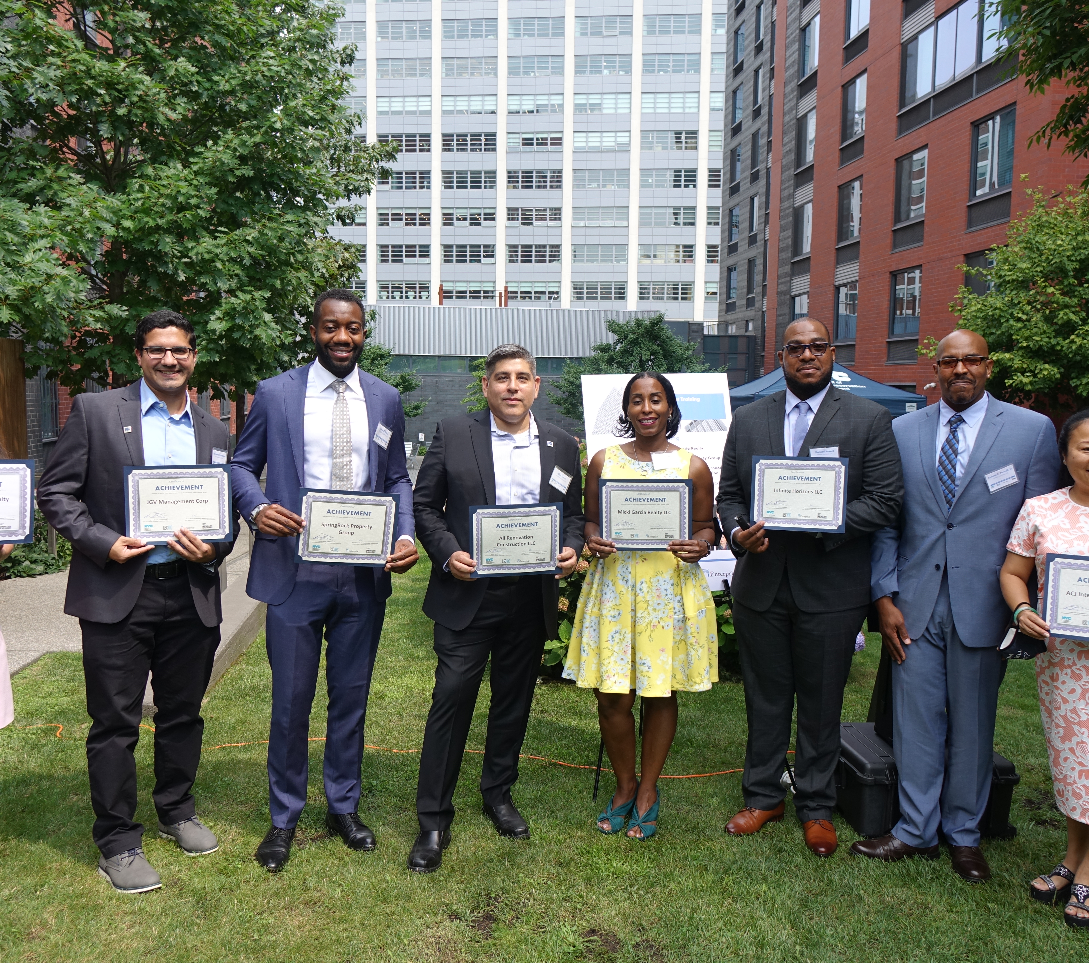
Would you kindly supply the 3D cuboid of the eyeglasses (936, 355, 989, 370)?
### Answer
[{"bbox_3d":[1.335,-0.376,3.060,0.147,0.040,0.145,-1,5,28],"label":"eyeglasses"}]

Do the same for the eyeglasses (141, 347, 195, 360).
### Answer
[{"bbox_3d":[-1.204,-0.408,3.084,0.144,0.042,0.142,-1,5,-20],"label":"eyeglasses"}]

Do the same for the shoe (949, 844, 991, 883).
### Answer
[{"bbox_3d":[1.432,1.239,3.277,0.110,0.110,0.300,2,5,15],"label":"shoe"}]

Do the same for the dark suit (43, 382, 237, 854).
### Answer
[{"bbox_3d":[-1.245,0.415,2.970,0.550,1.460,0.390,-3,6,-36],"label":"dark suit"}]

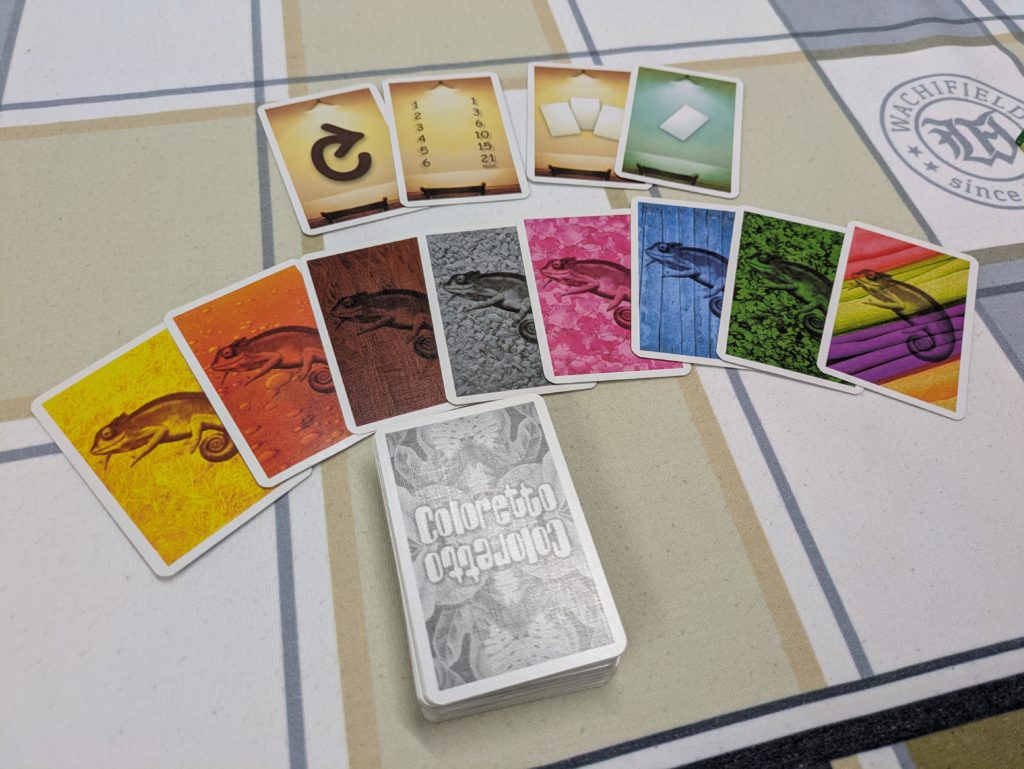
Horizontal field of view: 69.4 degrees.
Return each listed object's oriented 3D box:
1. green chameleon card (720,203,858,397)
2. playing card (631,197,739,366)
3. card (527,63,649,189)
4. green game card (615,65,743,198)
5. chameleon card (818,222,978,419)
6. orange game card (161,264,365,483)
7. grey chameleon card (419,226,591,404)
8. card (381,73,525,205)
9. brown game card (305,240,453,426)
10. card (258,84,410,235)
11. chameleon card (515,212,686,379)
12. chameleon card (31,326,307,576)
[{"bbox_3d":[0.120,-0.039,0.313,0.059,0.001,0.090,15,58,5],"label":"green chameleon card"},{"bbox_3d":[0.078,-0.044,0.308,0.057,0.001,0.088,6,58,0],"label":"playing card"},{"bbox_3d":[0.037,-0.129,0.364,0.059,0.001,0.090,3,58,-3],"label":"card"},{"bbox_3d":[0.083,-0.126,0.359,0.057,0.001,0.088,11,58,3],"label":"green game card"},{"bbox_3d":[0.164,-0.030,0.311,0.059,0.001,0.090,21,59,9],"label":"chameleon card"},{"bbox_3d":[-0.086,-0.008,0.279,0.059,0.001,0.090,-30,65,-21],"label":"orange game card"},{"bbox_3d":[-0.003,-0.033,0.300,0.059,0.001,0.090,-8,59,-9],"label":"grey chameleon card"},{"bbox_3d":[-0.028,-0.116,0.345,0.057,0.001,0.088,-7,59,-8],"label":"card"},{"bbox_3d":[-0.046,-0.024,0.292,0.059,0.001,0.090,-16,60,-13],"label":"brown game card"},{"bbox_3d":[-0.078,-0.106,0.341,0.059,0.001,0.090,-18,61,-15],"label":"card"},{"bbox_3d":[0.036,-0.039,0.302,0.057,0.001,0.088,-5,59,-7],"label":"chameleon card"},{"bbox_3d":[-0.118,0.018,0.256,0.088,0.001,0.057,41,64,20],"label":"chameleon card"}]

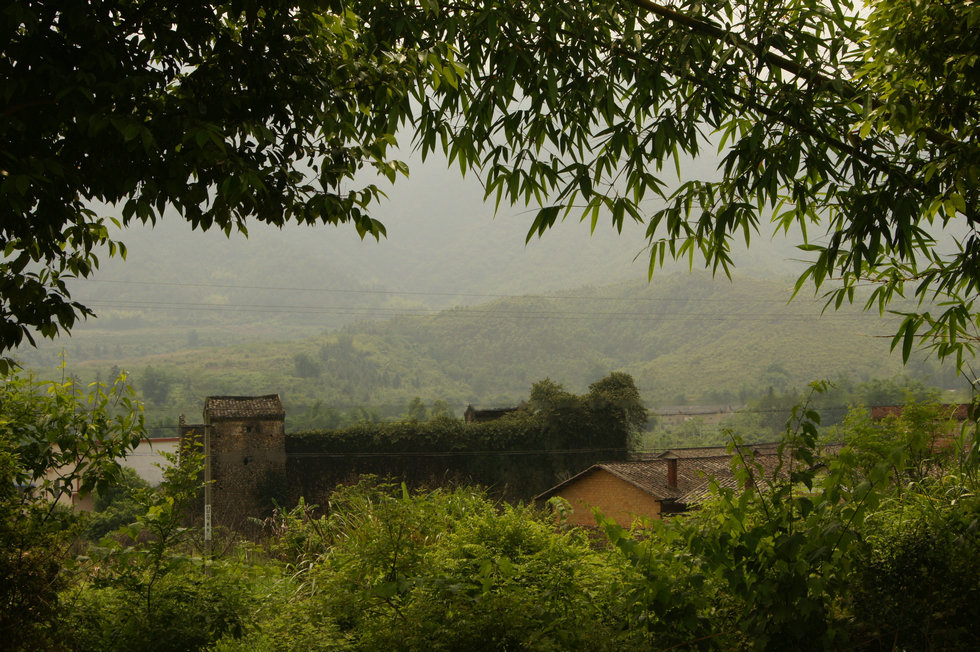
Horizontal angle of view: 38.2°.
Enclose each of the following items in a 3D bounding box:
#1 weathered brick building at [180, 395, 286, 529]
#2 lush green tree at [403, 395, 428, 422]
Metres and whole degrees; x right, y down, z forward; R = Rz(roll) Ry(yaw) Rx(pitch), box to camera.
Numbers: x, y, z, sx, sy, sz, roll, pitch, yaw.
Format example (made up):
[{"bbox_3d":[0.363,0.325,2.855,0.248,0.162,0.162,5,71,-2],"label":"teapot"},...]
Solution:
[{"bbox_3d":[-15.650,8.200,86.000,5.800,8.000,5.200,0,1,-16],"label":"weathered brick building"},{"bbox_3d":[-12.100,14.600,230.000,4.200,6.000,4.200,0,1,-16],"label":"lush green tree"}]

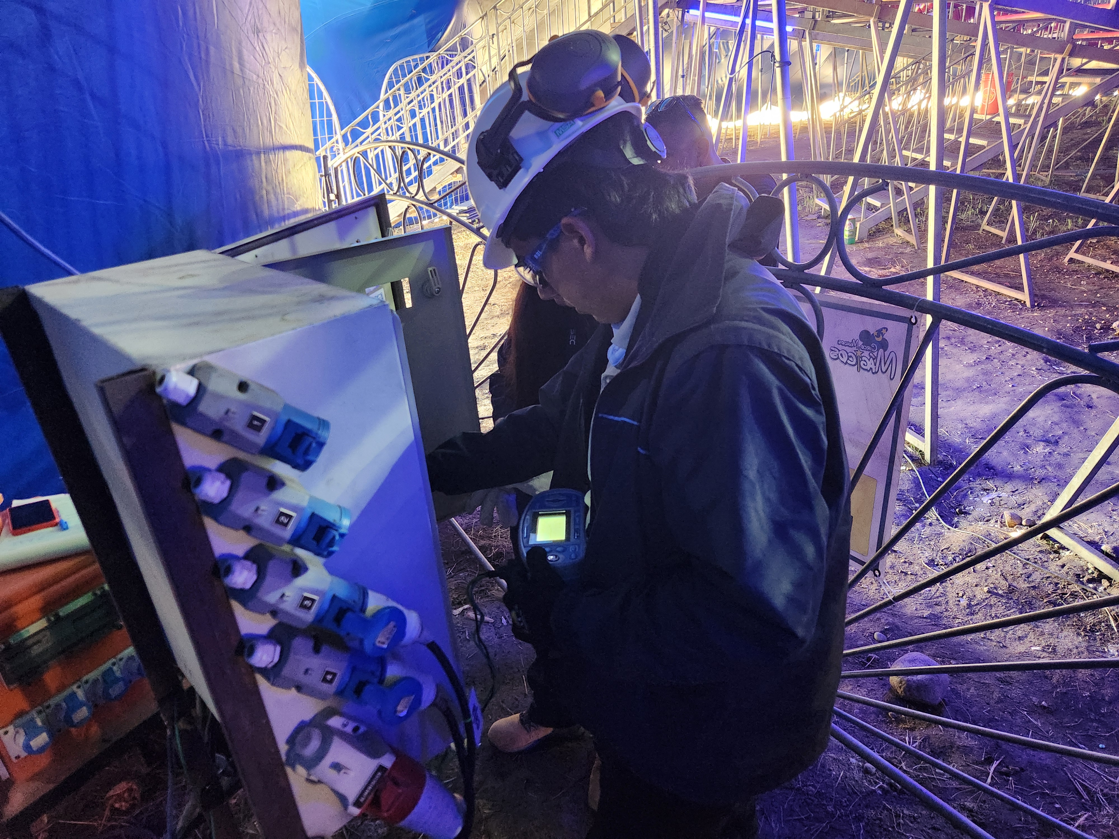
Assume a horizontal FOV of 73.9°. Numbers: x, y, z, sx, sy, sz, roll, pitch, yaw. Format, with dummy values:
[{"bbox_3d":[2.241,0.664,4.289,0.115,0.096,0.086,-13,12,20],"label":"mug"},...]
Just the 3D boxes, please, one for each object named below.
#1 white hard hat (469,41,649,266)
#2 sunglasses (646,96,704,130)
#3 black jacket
[{"bbox_3d":[-0.036,-0.360,0.995,0.160,0.292,0.235,48,38,1],"label":"white hard hat"},{"bbox_3d":[0.269,-0.673,1.710,0.046,0.150,0.142,-51,28,-1],"label":"sunglasses"},{"bbox_3d":[0.096,0.116,1.067,0.620,0.820,0.570,-7,28,-5],"label":"black jacket"}]

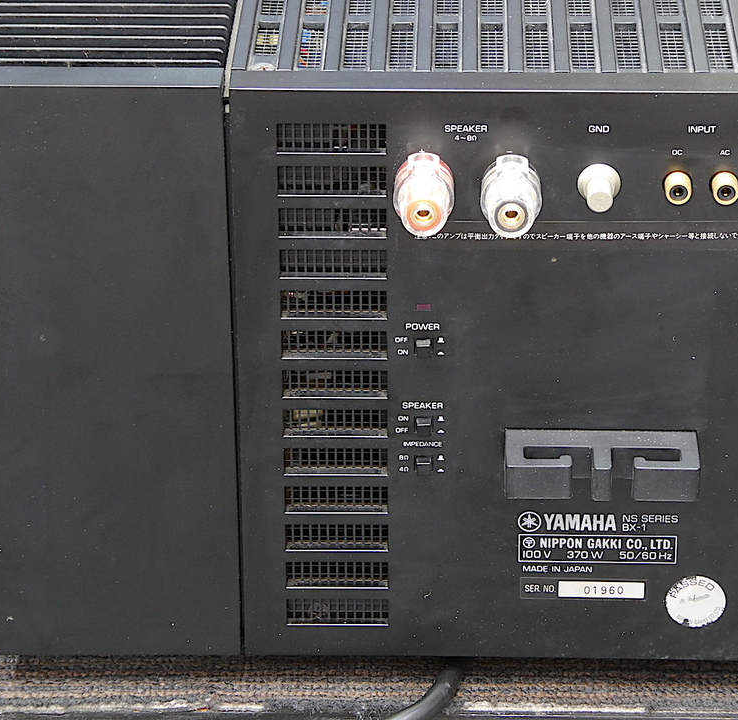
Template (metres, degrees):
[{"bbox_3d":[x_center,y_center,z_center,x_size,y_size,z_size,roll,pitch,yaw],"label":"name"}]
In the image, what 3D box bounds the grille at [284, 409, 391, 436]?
[{"bbox_3d":[-0.011,0.020,0.968,0.034,0.010,0.005,0,26,2],"label":"grille"}]

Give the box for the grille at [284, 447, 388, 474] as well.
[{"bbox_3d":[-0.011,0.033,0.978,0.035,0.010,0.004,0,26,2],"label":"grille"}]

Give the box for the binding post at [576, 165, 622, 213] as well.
[{"bbox_3d":[0.072,-0.052,0.919,0.014,0.014,0.015,0,26,2],"label":"binding post"}]

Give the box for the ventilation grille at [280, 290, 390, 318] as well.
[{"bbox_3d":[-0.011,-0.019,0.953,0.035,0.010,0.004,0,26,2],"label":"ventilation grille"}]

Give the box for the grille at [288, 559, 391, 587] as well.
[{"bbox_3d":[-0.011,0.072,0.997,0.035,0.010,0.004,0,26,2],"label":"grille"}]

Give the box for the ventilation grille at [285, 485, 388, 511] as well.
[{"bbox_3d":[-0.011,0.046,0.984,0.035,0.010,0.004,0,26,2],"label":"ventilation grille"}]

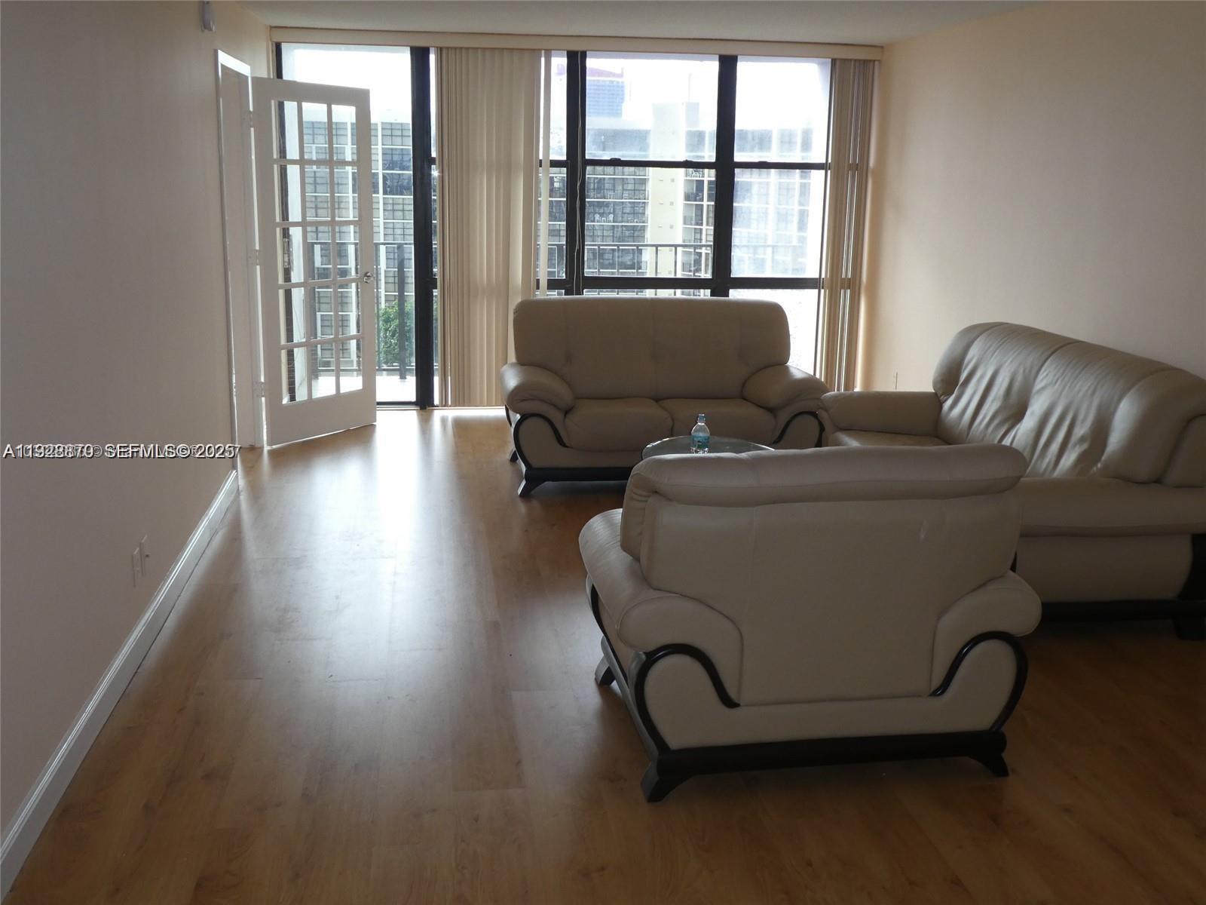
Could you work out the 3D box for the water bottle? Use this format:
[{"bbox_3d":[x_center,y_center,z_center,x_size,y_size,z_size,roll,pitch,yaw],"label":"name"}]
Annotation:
[{"bbox_3d":[0.405,-0.077,5.051,0.076,0.180,0.076,-1,13,-8],"label":"water bottle"}]

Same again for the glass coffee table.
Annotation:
[{"bbox_3d":[0.476,0.259,4.978,0.630,0.440,1.050,-1,13,-8],"label":"glass coffee table"}]

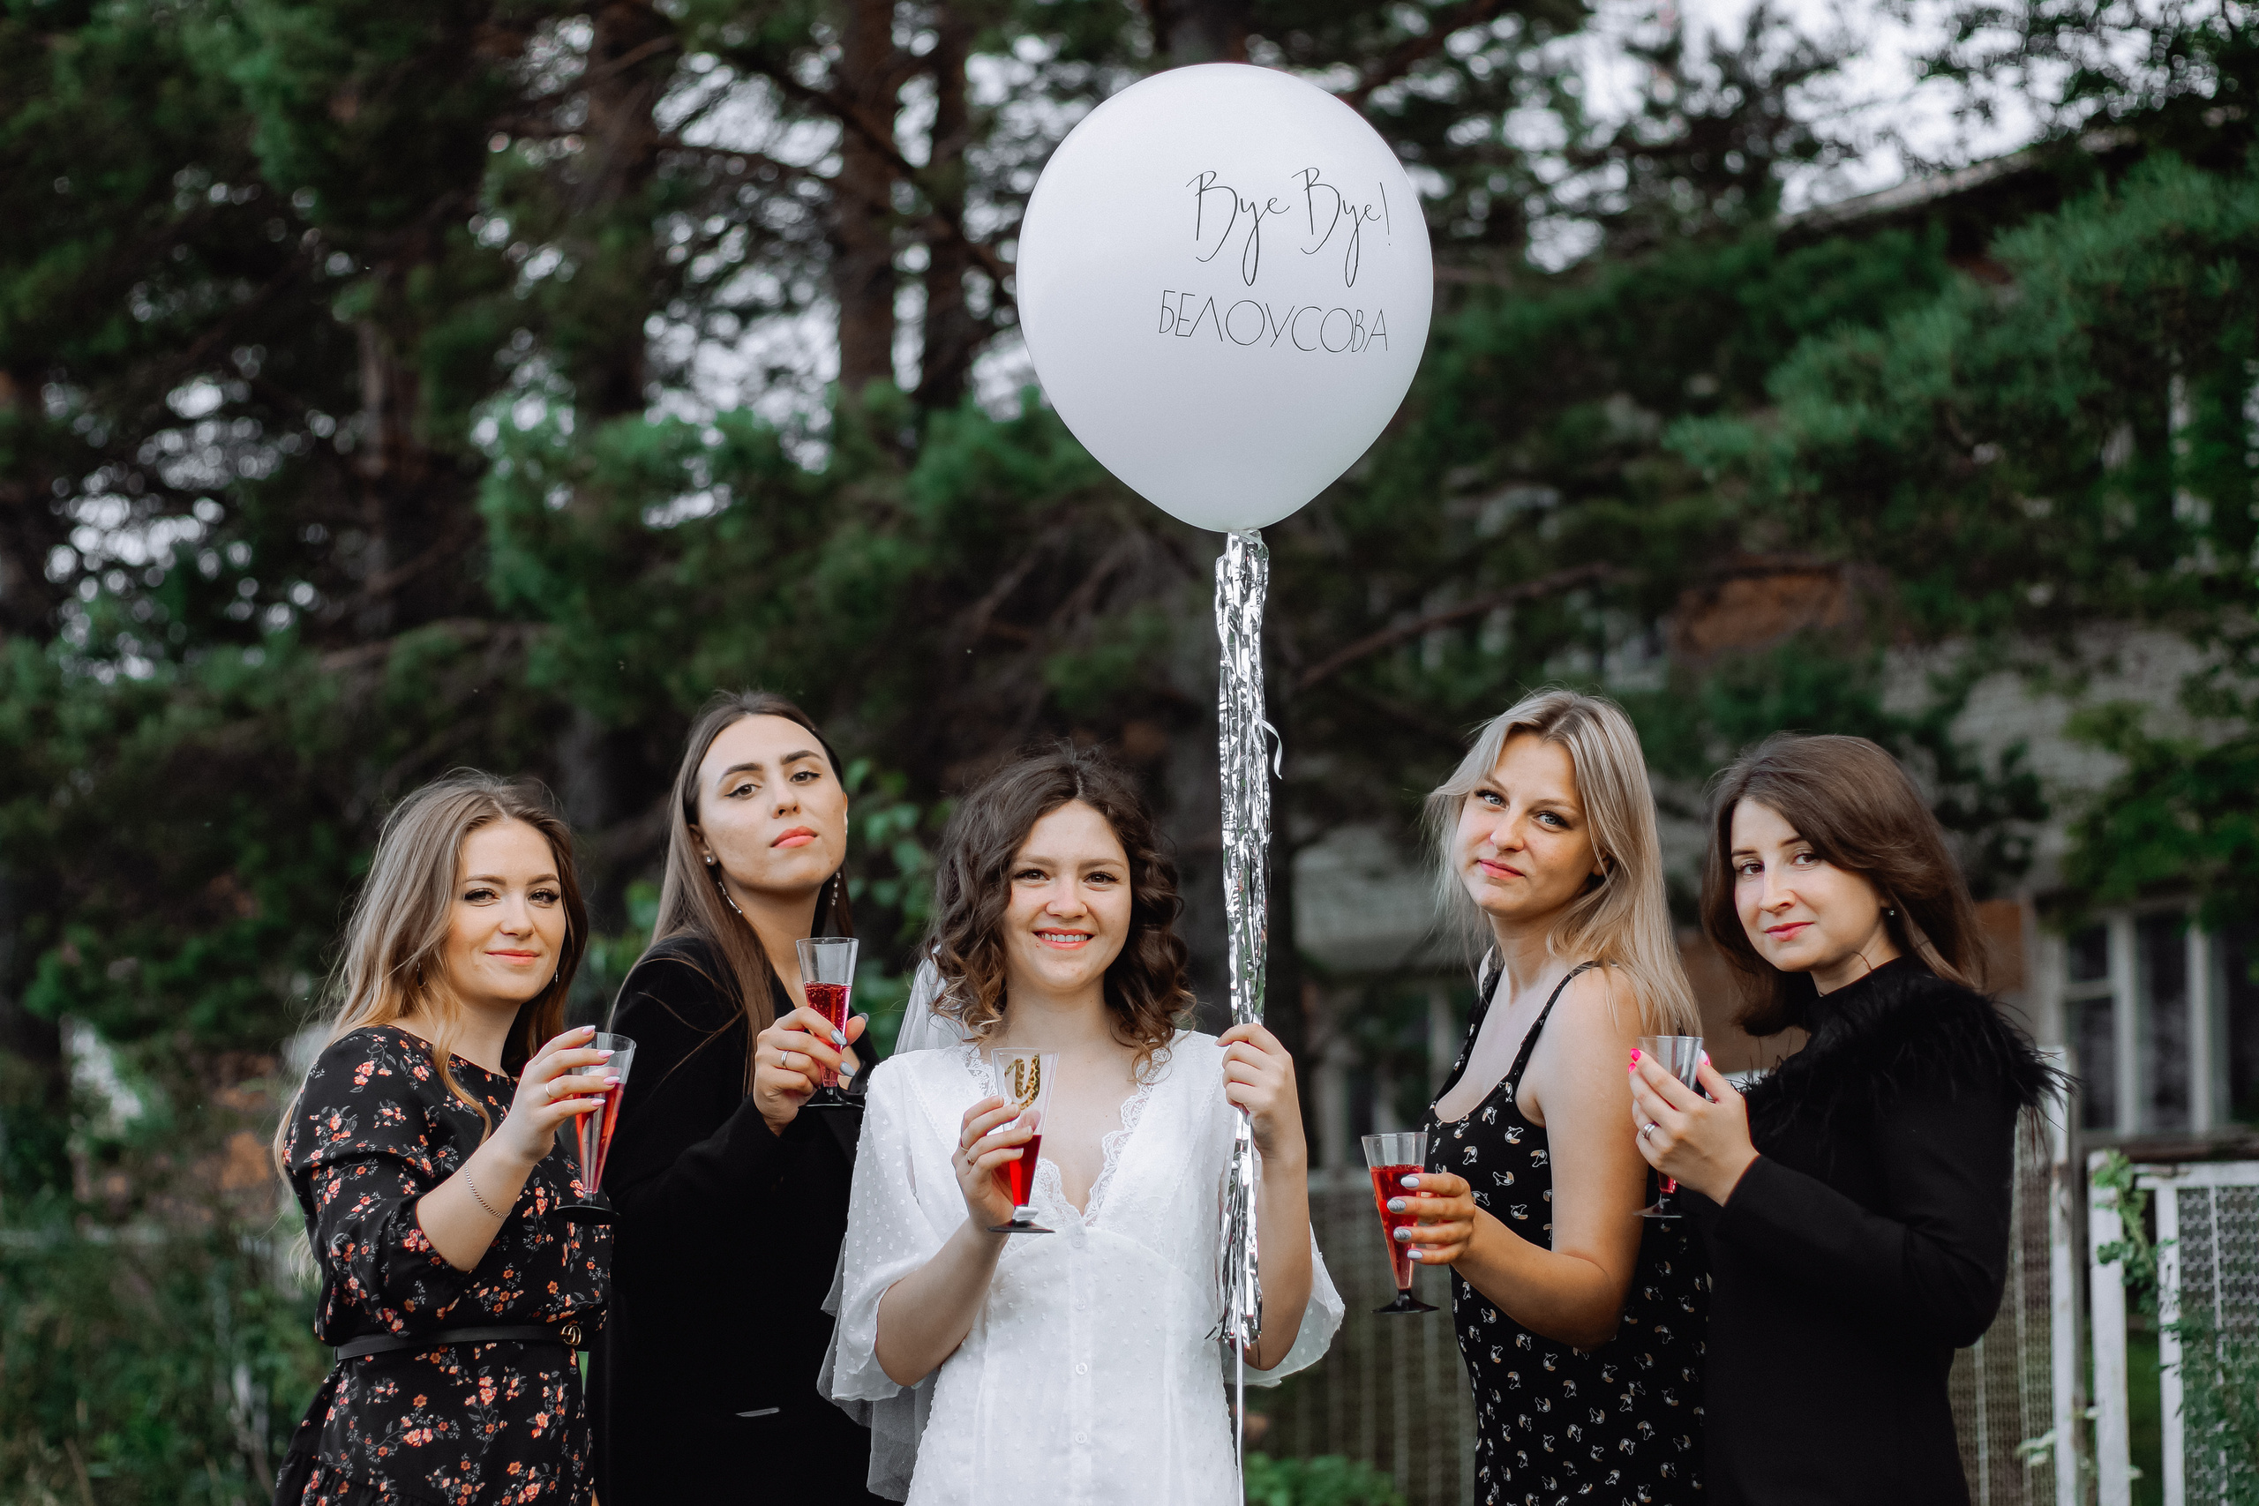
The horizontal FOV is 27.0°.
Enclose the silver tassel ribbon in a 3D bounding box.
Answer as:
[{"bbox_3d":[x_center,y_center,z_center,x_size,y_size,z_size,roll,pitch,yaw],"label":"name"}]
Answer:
[{"bbox_3d":[0.100,0.227,4.300,0.055,0.865,0.055,0,-4,0],"label":"silver tassel ribbon"}]

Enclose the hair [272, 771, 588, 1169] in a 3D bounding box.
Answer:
[{"bbox_3d":[-0.669,0.207,4.500,0.290,0.380,0.280,2,-4,-27],"label":"hair"}]

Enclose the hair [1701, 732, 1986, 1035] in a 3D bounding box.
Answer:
[{"bbox_3d":[0.680,0.124,4.480,0.250,0.285,0.270,-3,-5,35],"label":"hair"}]

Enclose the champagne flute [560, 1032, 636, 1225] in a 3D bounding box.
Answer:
[{"bbox_3d":[-0.484,0.340,4.270,0.061,0.168,0.061,5,-12,0],"label":"champagne flute"}]

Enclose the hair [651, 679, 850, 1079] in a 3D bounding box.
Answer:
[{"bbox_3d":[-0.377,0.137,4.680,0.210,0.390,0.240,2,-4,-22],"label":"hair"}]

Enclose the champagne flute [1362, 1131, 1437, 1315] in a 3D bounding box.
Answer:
[{"bbox_3d":[0.251,0.434,4.350,0.061,0.168,0.061,-4,-4,0],"label":"champagne flute"}]

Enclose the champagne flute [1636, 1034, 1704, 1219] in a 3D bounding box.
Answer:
[{"bbox_3d":[0.499,0.346,4.350,0.061,0.168,0.061,1,-3,0],"label":"champagne flute"}]

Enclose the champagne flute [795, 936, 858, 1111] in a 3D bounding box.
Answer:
[{"bbox_3d":[-0.286,0.259,4.520,0.061,0.168,0.061,-3,3,0],"label":"champagne flute"}]

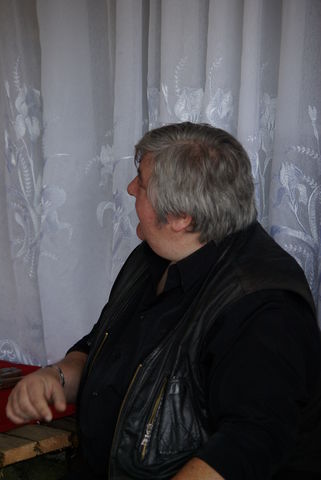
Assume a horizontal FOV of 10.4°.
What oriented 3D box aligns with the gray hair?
[{"bbox_3d":[0.069,-0.111,3.450,0.238,0.235,0.200,8,16,22],"label":"gray hair"}]

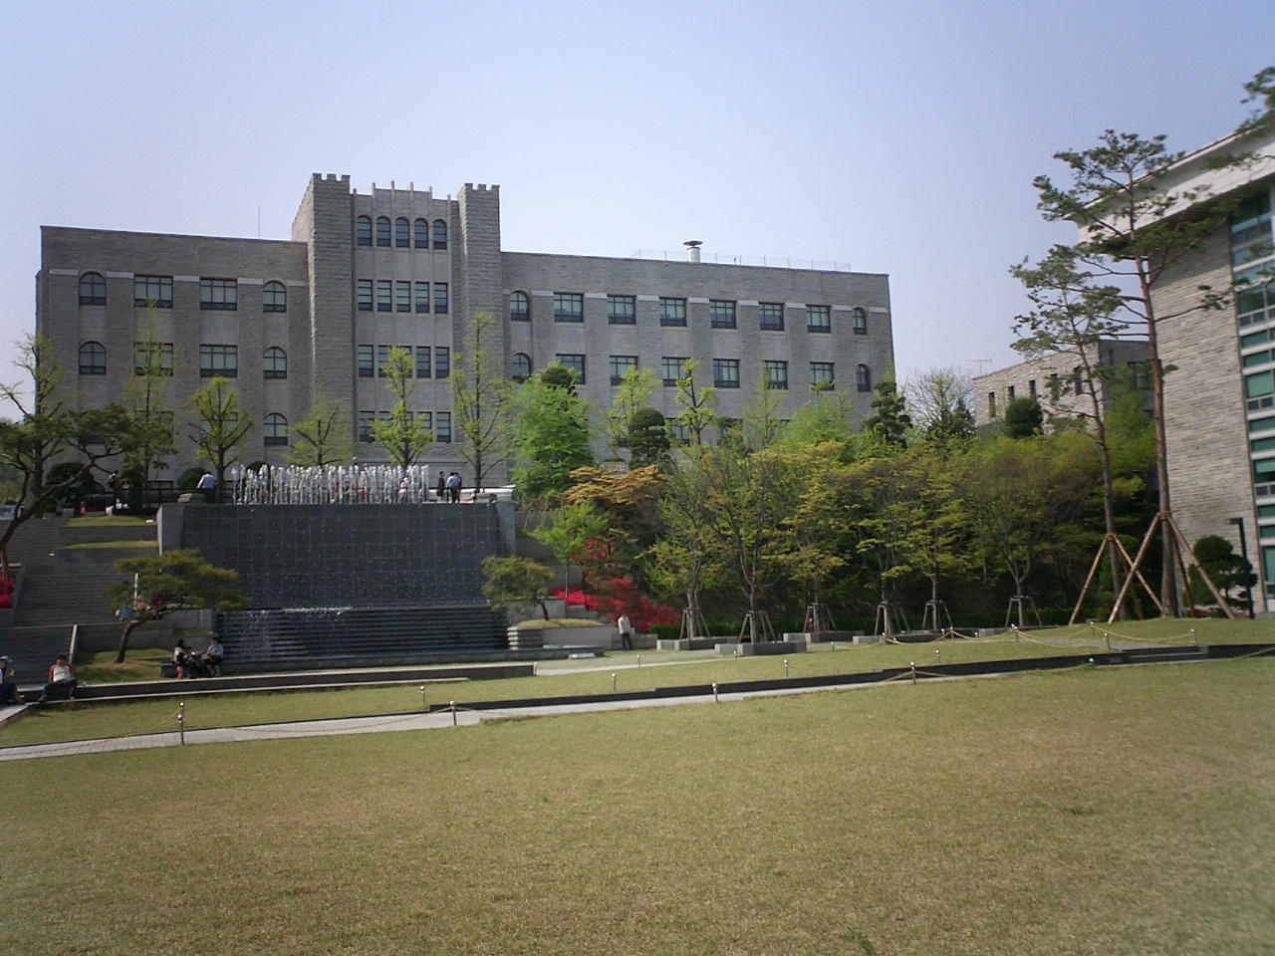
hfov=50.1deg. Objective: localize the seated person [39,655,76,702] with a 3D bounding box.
[{"bbox_3d":[-15.980,5.537,37.600,0.900,1.270,0.900,0,-7,-19],"label":"seated person"}]

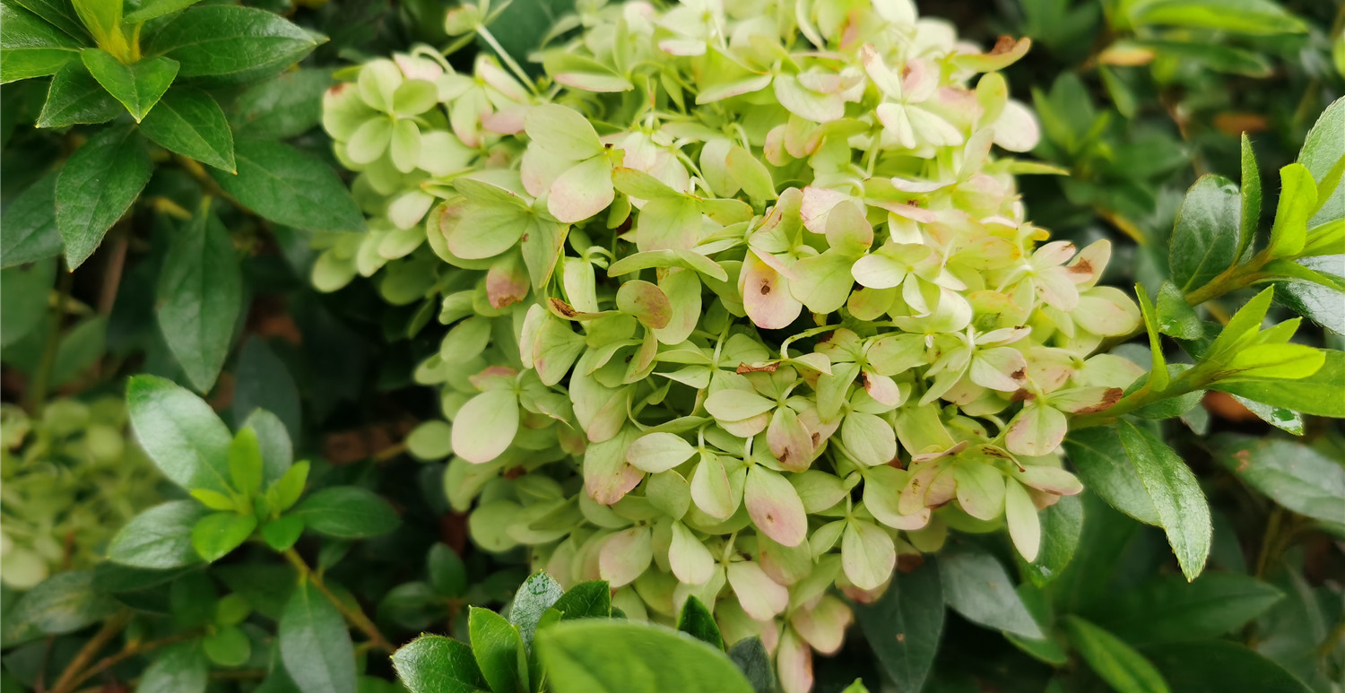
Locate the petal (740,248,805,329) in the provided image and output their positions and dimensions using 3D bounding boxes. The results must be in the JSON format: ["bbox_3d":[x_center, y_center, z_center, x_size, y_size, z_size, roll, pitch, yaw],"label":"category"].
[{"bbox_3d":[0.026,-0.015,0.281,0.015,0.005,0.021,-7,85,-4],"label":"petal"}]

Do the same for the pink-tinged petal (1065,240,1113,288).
[{"bbox_3d":[0.117,-0.023,0.295,0.011,0.004,0.018,39,72,7],"label":"pink-tinged petal"}]

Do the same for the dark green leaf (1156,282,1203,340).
[{"bbox_3d":[0.110,-0.007,0.228,0.015,0.007,0.014,43,53,18],"label":"dark green leaf"}]

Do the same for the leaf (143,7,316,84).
[{"bbox_3d":[-0.105,-0.072,0.250,0.039,0.007,0.019,-12,84,-30],"label":"leaf"}]

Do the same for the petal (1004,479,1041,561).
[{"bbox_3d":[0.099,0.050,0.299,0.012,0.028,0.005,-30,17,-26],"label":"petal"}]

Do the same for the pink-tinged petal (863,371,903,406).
[{"bbox_3d":[0.047,0.010,0.238,0.007,0.003,0.012,-36,56,-1],"label":"pink-tinged petal"}]

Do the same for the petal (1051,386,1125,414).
[{"bbox_3d":[0.113,0.014,0.285,0.021,0.004,0.013,-4,37,-5],"label":"petal"}]

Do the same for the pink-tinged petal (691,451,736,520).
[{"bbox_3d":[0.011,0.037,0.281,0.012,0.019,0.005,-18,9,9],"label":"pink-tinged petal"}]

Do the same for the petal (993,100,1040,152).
[{"bbox_3d":[0.103,-0.066,0.315,0.017,0.004,0.014,42,67,-4],"label":"petal"}]

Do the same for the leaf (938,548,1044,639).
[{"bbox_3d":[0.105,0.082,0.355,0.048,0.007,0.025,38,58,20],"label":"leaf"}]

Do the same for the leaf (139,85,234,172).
[{"bbox_3d":[-0.132,-0.059,0.285,0.037,0.006,0.018,39,68,11],"label":"leaf"}]

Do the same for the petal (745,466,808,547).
[{"bbox_3d":[0.023,0.035,0.232,0.012,0.004,0.021,-28,62,-4],"label":"petal"}]

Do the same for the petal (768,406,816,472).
[{"bbox_3d":[0.027,0.021,0.233,0.010,0.004,0.017,-14,55,1],"label":"petal"}]

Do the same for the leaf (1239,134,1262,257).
[{"bbox_3d":[0.163,-0.042,0.297,0.014,0.035,0.006,-10,12,-39],"label":"leaf"}]

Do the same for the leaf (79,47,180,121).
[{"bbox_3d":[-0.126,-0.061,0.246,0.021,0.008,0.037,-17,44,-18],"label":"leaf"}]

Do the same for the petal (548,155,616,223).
[{"bbox_3d":[-0.019,-0.036,0.238,0.015,0.004,0.020,31,75,1],"label":"petal"}]

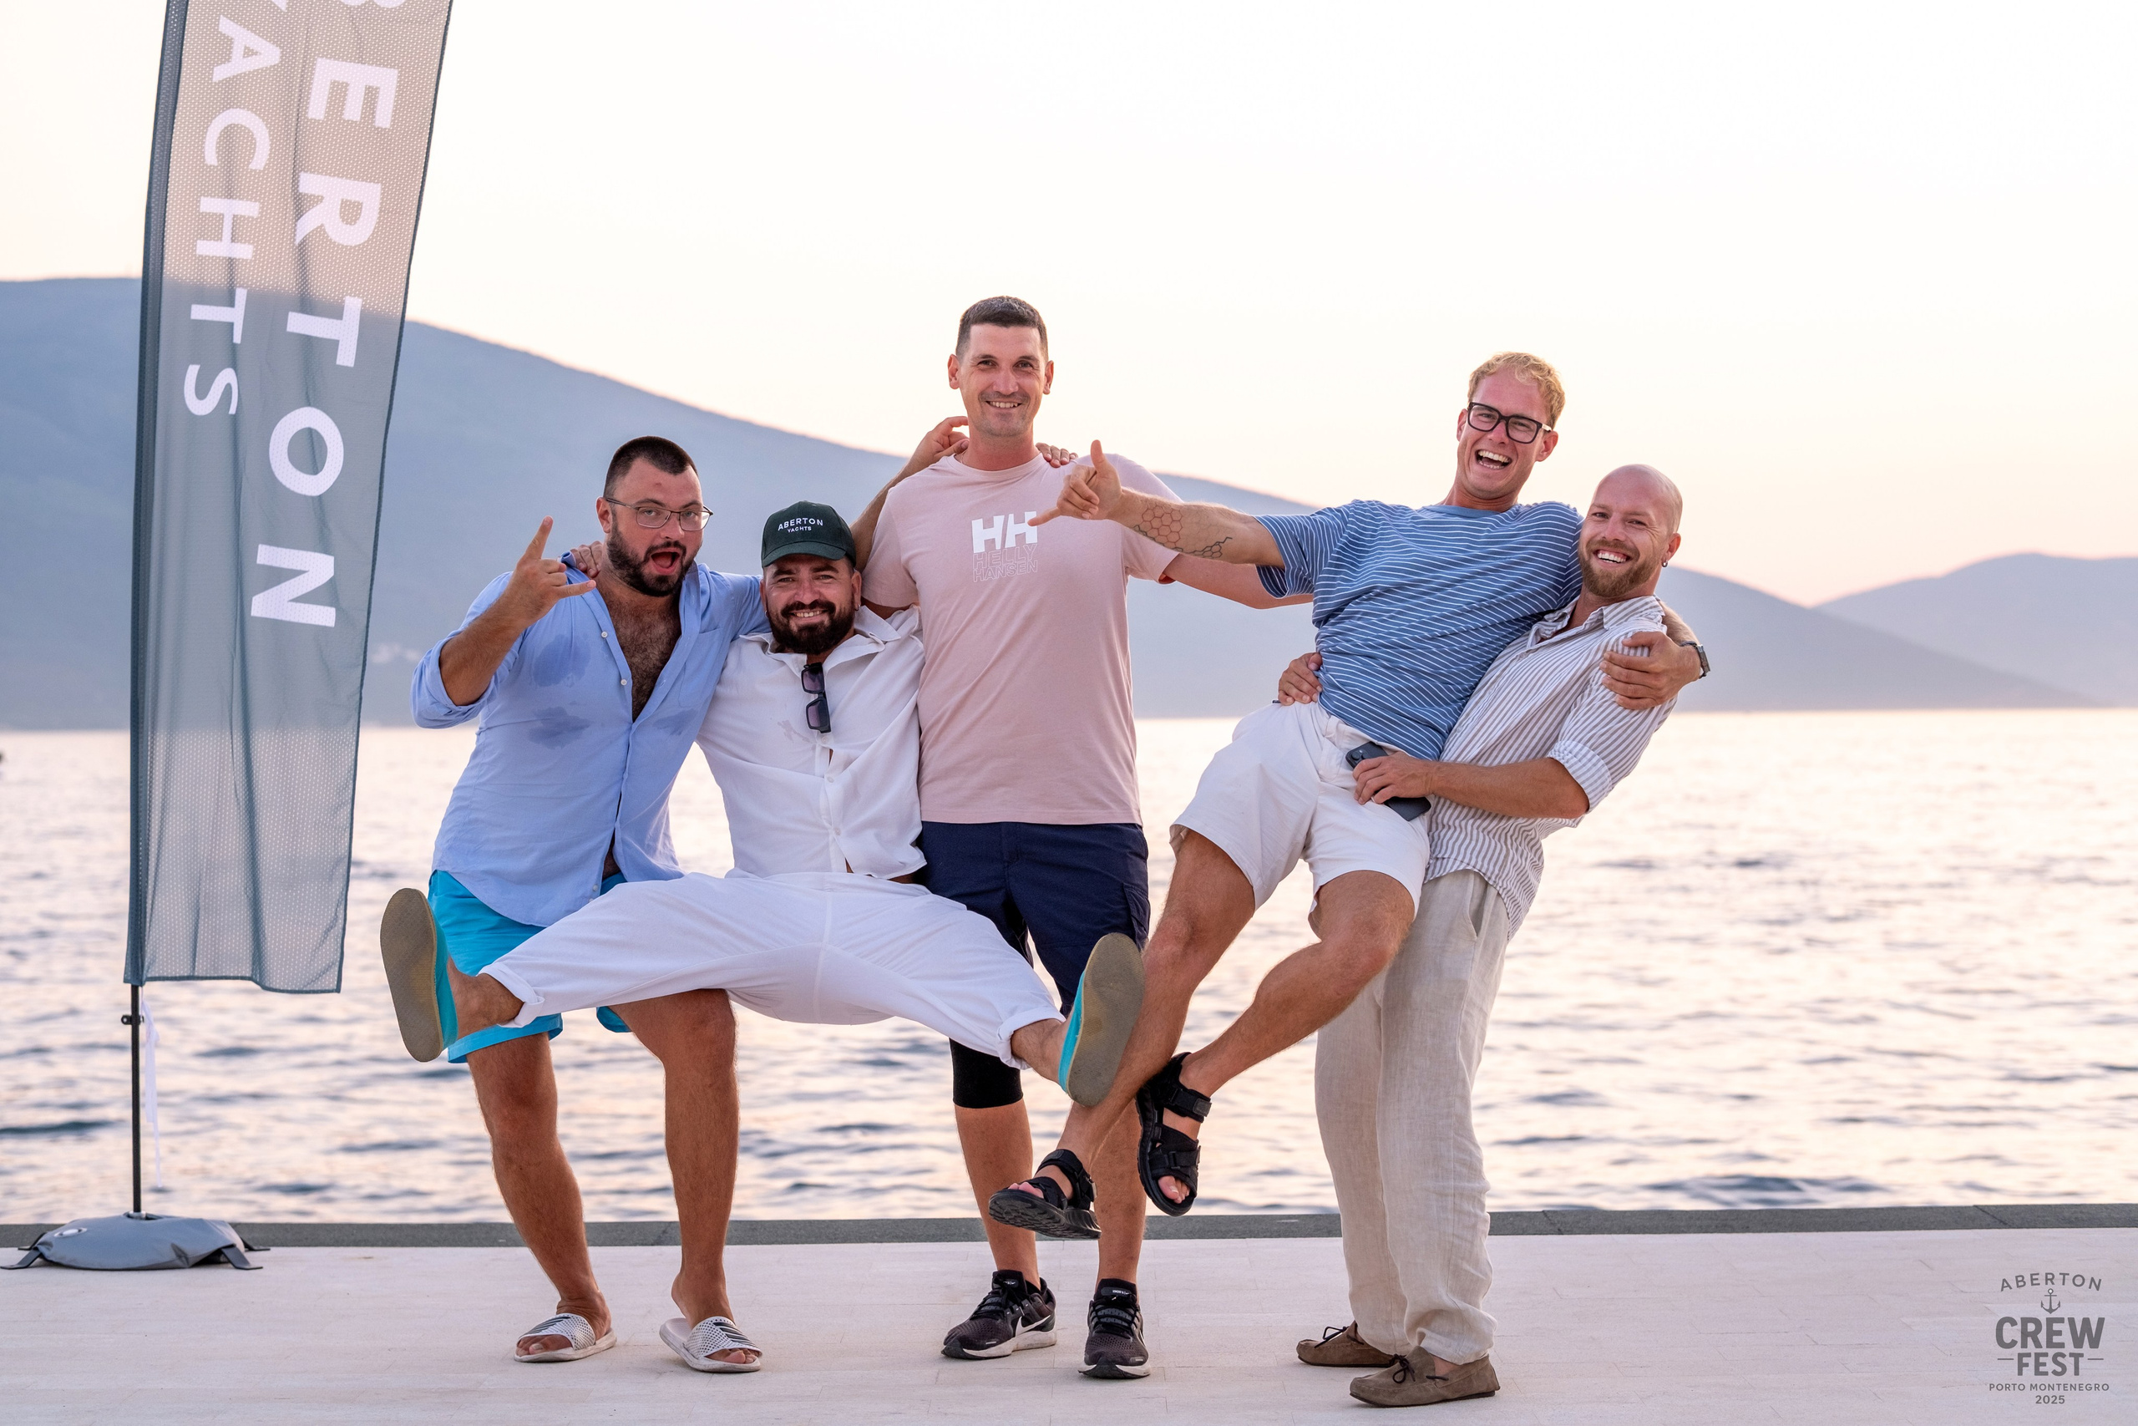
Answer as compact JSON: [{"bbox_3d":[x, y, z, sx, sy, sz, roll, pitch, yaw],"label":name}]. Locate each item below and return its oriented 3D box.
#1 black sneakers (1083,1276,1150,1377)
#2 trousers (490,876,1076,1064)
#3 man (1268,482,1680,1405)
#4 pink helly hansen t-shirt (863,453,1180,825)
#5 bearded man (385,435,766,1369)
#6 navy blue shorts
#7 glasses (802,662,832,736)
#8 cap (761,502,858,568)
[{"bbox_3d":[0.082,1.071,8.690,0.115,0.137,0.310,-1,0,3],"label":"black sneakers"},{"bbox_3d":[-0.486,0.422,8.320,0.930,0.330,0.600,-1,0,0],"label":"trousers"},{"bbox_3d":[0.702,0.356,8.430,0.590,1.555,0.550,0,0,-35],"label":"man"},{"bbox_3d":[-0.084,-0.130,8.800,0.540,0.660,0.300,-1,0,12],"label":"pink helly hansen t-shirt"},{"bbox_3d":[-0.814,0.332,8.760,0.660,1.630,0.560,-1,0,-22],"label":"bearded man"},{"bbox_3d":[-0.062,0.433,8.840,0.410,0.510,0.290,-1,0,12],"label":"navy blue shorts"},{"bbox_3d":[-0.424,-0.025,8.380,0.045,0.135,0.045,-19,-17,29],"label":"glasses"},{"bbox_3d":[-0.442,-0.305,8.470,0.170,0.125,0.250,-1,5,10],"label":"cap"}]

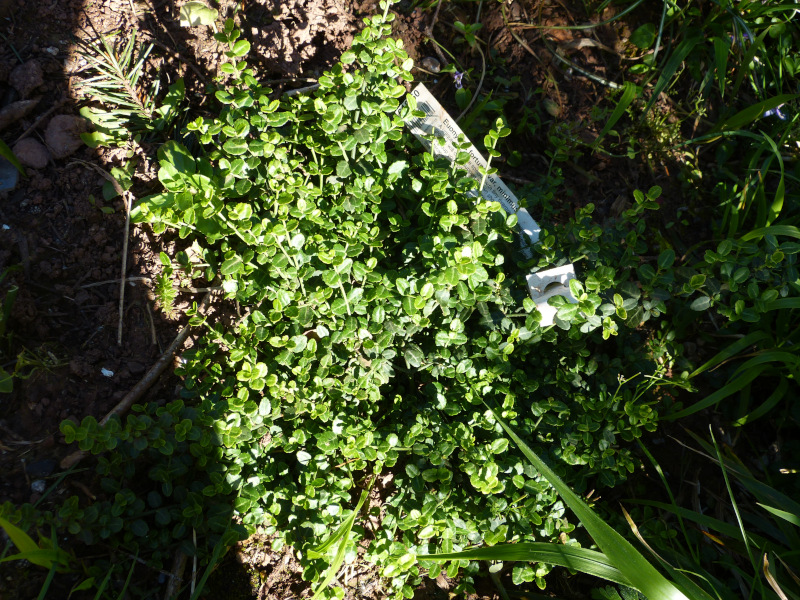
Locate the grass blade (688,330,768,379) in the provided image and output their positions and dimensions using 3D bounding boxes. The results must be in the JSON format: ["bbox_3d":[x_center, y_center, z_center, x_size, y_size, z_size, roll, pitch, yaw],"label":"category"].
[{"bbox_3d":[0.234,0.039,0.711,0.062,0.012,0.010,-33,57,19],"label":"grass blade"}]

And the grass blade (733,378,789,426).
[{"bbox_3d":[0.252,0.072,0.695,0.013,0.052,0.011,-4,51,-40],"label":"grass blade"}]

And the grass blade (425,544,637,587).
[{"bbox_3d":[0.073,0.154,0.582,0.125,0.018,0.018,4,57,5],"label":"grass blade"}]

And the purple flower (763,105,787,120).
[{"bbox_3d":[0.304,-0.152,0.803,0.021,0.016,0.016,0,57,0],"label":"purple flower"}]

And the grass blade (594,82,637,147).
[{"bbox_3d":[0.184,-0.160,0.850,0.012,0.062,0.013,43,33,24],"label":"grass blade"}]

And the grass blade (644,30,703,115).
[{"bbox_3d":[0.238,-0.198,0.865,0.014,0.080,0.013,-11,50,-48],"label":"grass blade"}]

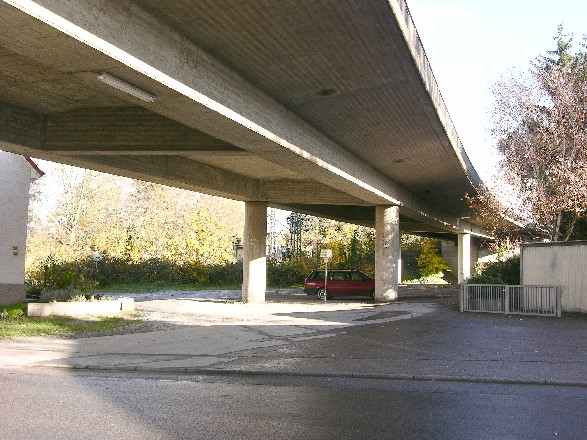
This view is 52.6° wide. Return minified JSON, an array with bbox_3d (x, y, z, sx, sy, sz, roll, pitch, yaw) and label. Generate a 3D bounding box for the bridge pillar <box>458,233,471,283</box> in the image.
[{"bbox_3d":[15.561,3.585,54.000,0.830,4.610,0.830,2,-5,-16],"label":"bridge pillar"}]

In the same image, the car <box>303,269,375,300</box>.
[{"bbox_3d":[2.701,3.267,29.776,4.500,1.450,1.700,1,-4,-4],"label":"car"}]

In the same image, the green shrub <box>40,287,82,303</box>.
[{"bbox_3d":[-7.663,2.471,19.600,1.250,0.540,0.900,1,-4,0],"label":"green shrub"}]

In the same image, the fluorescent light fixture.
[{"bbox_3d":[-2.594,-2.061,9.300,0.170,0.100,1.270,-1,-5,20],"label":"fluorescent light fixture"}]

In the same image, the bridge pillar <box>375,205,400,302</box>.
[{"bbox_3d":[4.388,1.557,27.700,0.830,4.500,0.830,2,-5,-16],"label":"bridge pillar"}]

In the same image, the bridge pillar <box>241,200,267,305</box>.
[{"bbox_3d":[-1.713,1.419,26.400,0.830,4.470,0.830,2,-5,-16],"label":"bridge pillar"}]

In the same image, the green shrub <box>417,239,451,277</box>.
[{"bbox_3d":[14.156,3.792,60.000,3.100,3.800,2.800,1,-4,0],"label":"green shrub"}]

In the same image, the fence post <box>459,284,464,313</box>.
[{"bbox_3d":[6.394,2.947,22.450,0.100,1.120,0.100,4,-5,-30],"label":"fence post"}]

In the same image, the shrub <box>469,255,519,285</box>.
[{"bbox_3d":[9.484,2.713,28.000,2.400,2.100,2.200,1,-4,0],"label":"shrub"}]

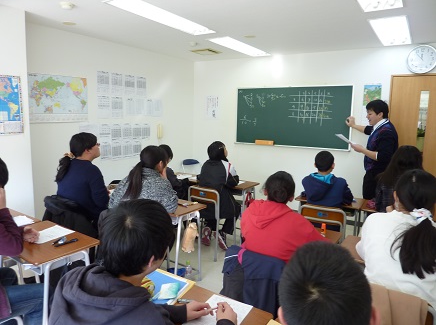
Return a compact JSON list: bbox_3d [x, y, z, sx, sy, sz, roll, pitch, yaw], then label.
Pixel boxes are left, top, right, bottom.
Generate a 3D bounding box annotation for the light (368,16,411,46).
[{"bbox_3d":[1.925,-1.434,3.450,0.310,0.080,1.270,7,10,33],"label":"light"}]

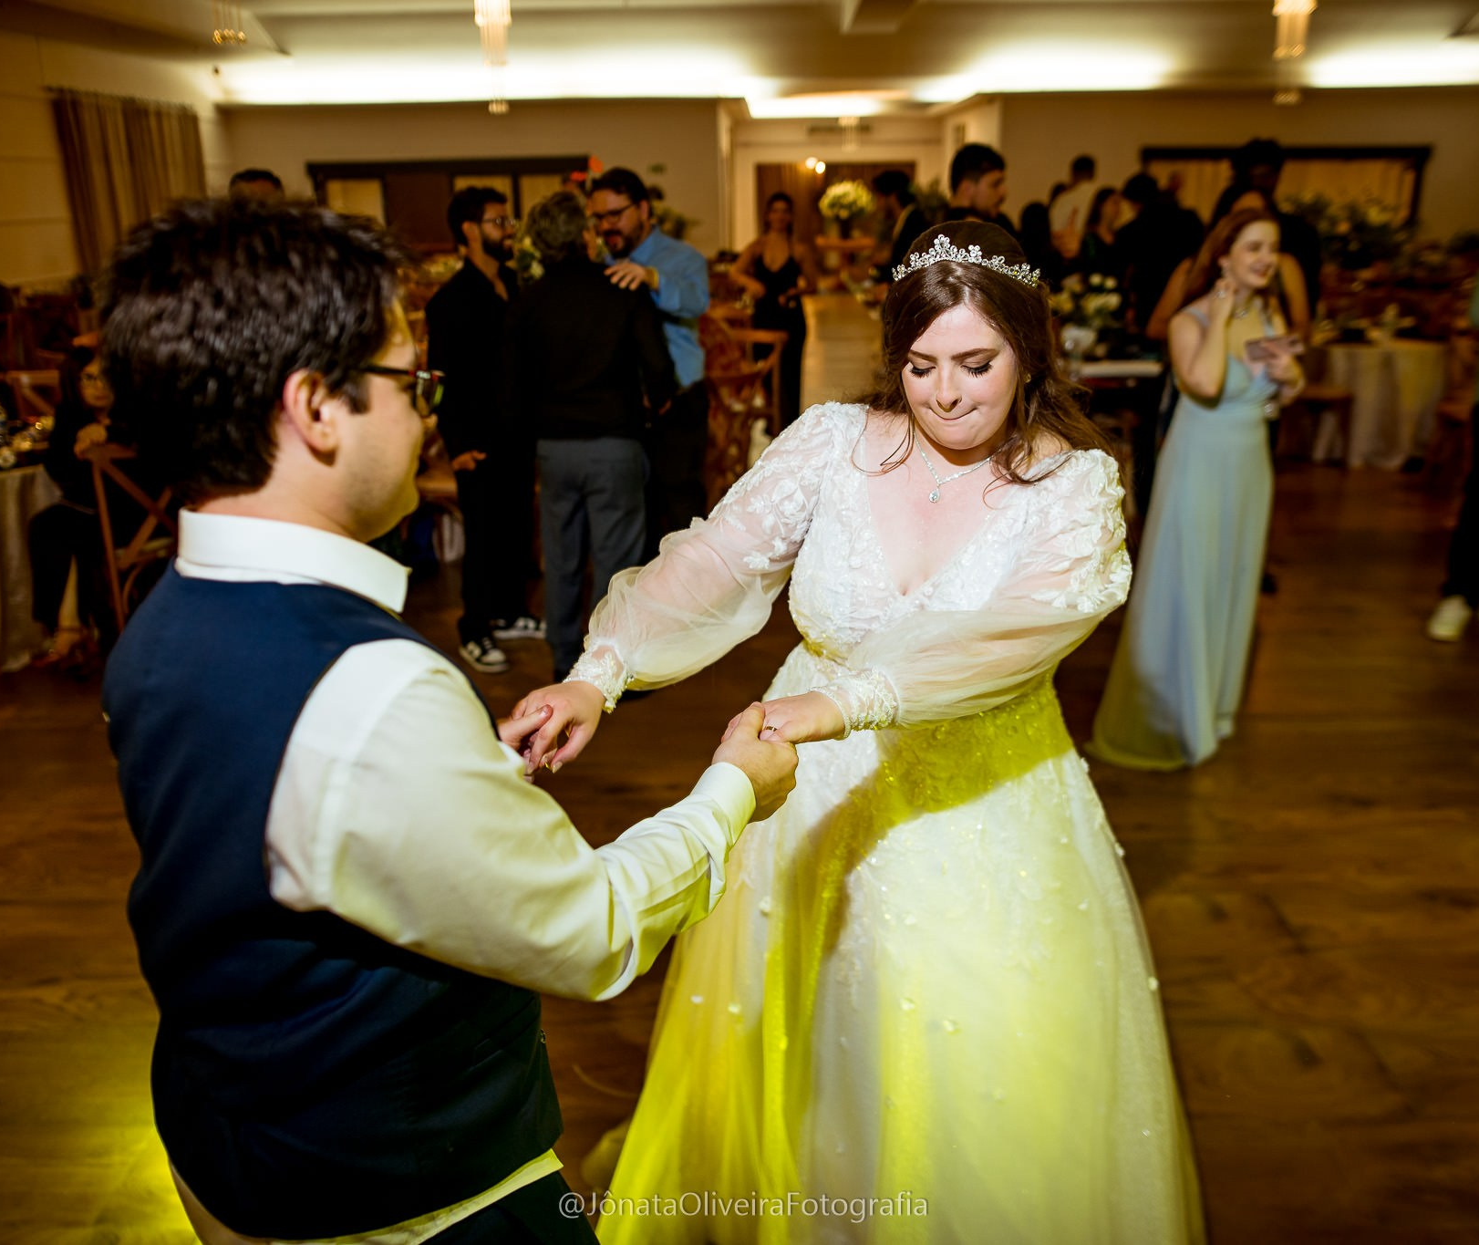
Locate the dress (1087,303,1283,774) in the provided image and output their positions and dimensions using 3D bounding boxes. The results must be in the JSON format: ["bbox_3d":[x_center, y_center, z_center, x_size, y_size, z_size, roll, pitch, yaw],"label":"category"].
[{"bbox_3d":[1.358,-0.285,3.871,0.470,1.370,0.530,-13,23,-31],"label":"dress"}]

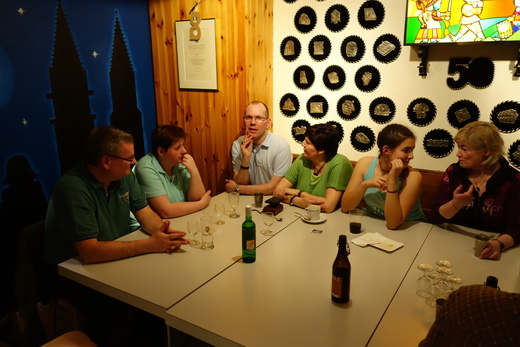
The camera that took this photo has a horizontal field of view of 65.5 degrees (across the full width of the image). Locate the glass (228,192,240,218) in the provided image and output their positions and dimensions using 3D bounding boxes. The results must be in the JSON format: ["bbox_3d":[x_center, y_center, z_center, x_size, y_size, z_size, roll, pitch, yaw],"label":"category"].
[{"bbox_3d":[-0.159,0.191,2.466,0.067,0.150,0.067,-1,15,-2],"label":"glass"}]

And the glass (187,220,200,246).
[{"bbox_3d":[-0.345,0.308,2.106,0.064,0.123,0.064,0,15,0],"label":"glass"}]

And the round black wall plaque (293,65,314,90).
[{"bbox_3d":[0.347,-0.742,3.148,0.190,0.190,0.020,9,18,31],"label":"round black wall plaque"}]

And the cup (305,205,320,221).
[{"bbox_3d":[0.309,0.231,2.374,0.094,0.067,0.074,10,18,34],"label":"cup"}]

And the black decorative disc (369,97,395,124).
[{"bbox_3d":[0.844,-0.433,2.787,0.186,0.186,0.020,9,18,31],"label":"black decorative disc"}]

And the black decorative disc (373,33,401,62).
[{"bbox_3d":[0.842,-0.822,2.667,0.183,0.183,0.016,9,18,31],"label":"black decorative disc"}]

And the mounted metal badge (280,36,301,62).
[{"bbox_3d":[0.233,-0.931,3.034,0.183,0.183,0.016,9,18,31],"label":"mounted metal badge"}]

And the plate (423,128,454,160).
[{"bbox_3d":[1.186,-0.201,2.687,0.187,0.187,0.020,9,18,31],"label":"plate"}]

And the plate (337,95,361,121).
[{"bbox_3d":[0.666,-0.487,3.010,0.190,0.190,0.020,9,18,31],"label":"plate"}]

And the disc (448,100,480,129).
[{"bbox_3d":[1.271,-0.362,2.527,0.186,0.186,0.020,9,18,31],"label":"disc"}]

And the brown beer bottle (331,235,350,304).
[{"bbox_3d":[0.314,0.362,1.541,0.069,0.260,0.069,0,15,0],"label":"brown beer bottle"}]

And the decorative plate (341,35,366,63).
[{"bbox_3d":[0.655,-0.878,2.853,0.187,0.187,0.020,9,18,31],"label":"decorative plate"}]

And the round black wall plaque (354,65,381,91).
[{"bbox_3d":[0.765,-0.673,2.875,0.188,0.188,0.025,9,18,31],"label":"round black wall plaque"}]

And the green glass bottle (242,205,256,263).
[{"bbox_3d":[-0.052,0.282,1.888,0.066,0.272,0.066,-1,15,0],"label":"green glass bottle"}]

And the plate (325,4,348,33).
[{"bbox_3d":[0.536,-1.077,2.811,0.186,0.186,0.020,9,18,31],"label":"plate"}]

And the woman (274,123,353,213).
[{"bbox_3d":[0.394,0.284,2.849,0.540,1.240,0.640,11,19,37],"label":"woman"}]

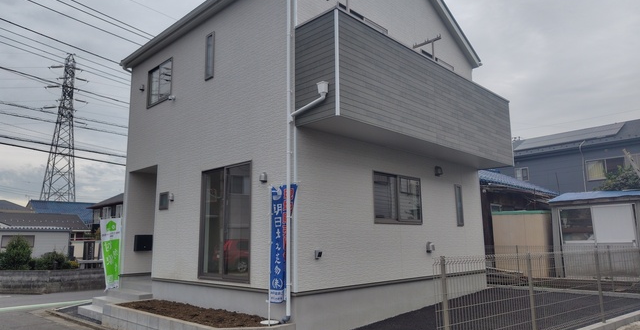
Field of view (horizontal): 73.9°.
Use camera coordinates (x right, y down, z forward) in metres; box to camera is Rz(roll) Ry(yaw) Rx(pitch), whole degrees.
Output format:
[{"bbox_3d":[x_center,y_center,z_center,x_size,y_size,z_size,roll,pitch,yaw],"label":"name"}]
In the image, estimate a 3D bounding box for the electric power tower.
[{"bbox_3d":[-42.856,-2.641,71.524,6.200,33.883,6.800,2,-10,-18],"label":"electric power tower"}]

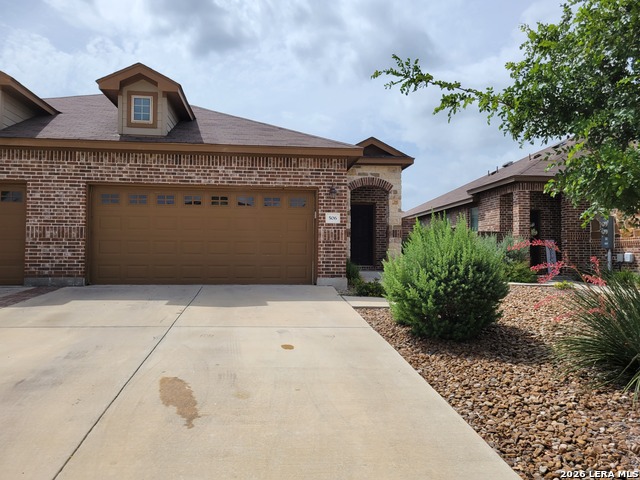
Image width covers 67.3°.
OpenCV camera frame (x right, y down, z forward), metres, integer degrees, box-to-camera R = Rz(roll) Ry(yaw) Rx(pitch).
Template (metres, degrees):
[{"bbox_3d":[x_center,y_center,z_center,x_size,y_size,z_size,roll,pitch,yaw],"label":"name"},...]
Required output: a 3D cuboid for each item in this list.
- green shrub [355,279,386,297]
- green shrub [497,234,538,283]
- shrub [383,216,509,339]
[{"bbox_3d":[1.090,0.970,9.950,0.740,0.370,0.650,0,-2,0],"label":"green shrub"},{"bbox_3d":[5.930,0.540,14.400,1.350,1.410,1.250,0,-2,0],"label":"green shrub"},{"bbox_3d":[1.855,0.480,7.100,1.850,1.670,1.750,0,-2,0],"label":"shrub"}]

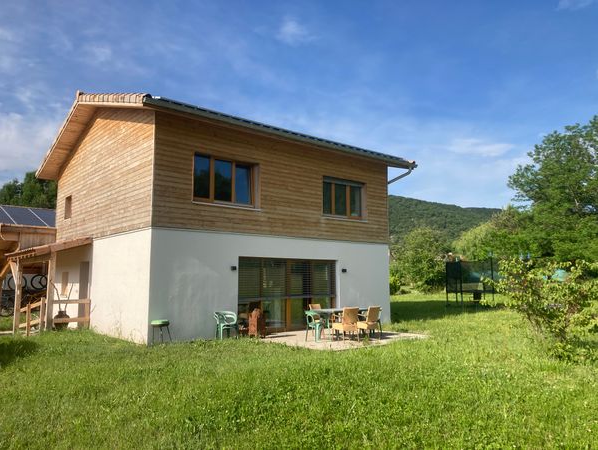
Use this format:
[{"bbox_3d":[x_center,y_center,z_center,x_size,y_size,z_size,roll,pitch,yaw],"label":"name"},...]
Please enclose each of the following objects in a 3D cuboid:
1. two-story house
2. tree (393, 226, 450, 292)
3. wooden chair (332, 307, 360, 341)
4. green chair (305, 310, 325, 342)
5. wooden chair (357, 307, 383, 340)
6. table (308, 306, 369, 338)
[{"bbox_3d":[-3.226,-0.149,18.989,10.544,7.766,11.137,5,-8,-40],"label":"two-story house"},{"bbox_3d":[13.378,3.768,53.000,6.200,7.200,6.200,0,-6,0],"label":"tree"},{"bbox_3d":[1.208,2.561,12.586,0.516,0.890,0.546,4,-8,-34],"label":"wooden chair"},{"bbox_3d":[0.508,2.624,12.706,0.556,0.799,0.546,-6,-8,40],"label":"green chair"},{"bbox_3d":[1.862,2.614,13.078,0.516,0.890,0.546,6,-9,-43],"label":"wooden chair"},{"bbox_3d":[1.134,2.745,13.526,1.771,0.739,0.911,5,-8,-40],"label":"table"}]

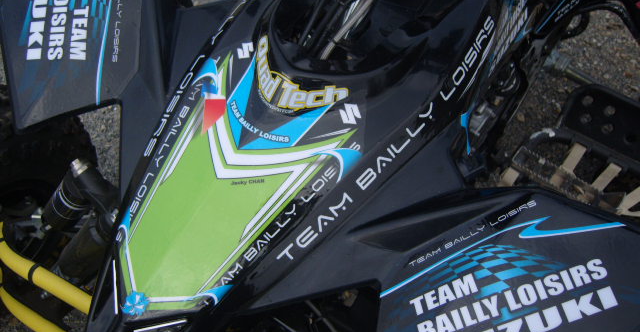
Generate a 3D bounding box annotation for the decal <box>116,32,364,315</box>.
[{"bbox_3d":[-0.121,0.024,0.807,0.245,0.060,0.375,34,93,14],"label":"decal"}]

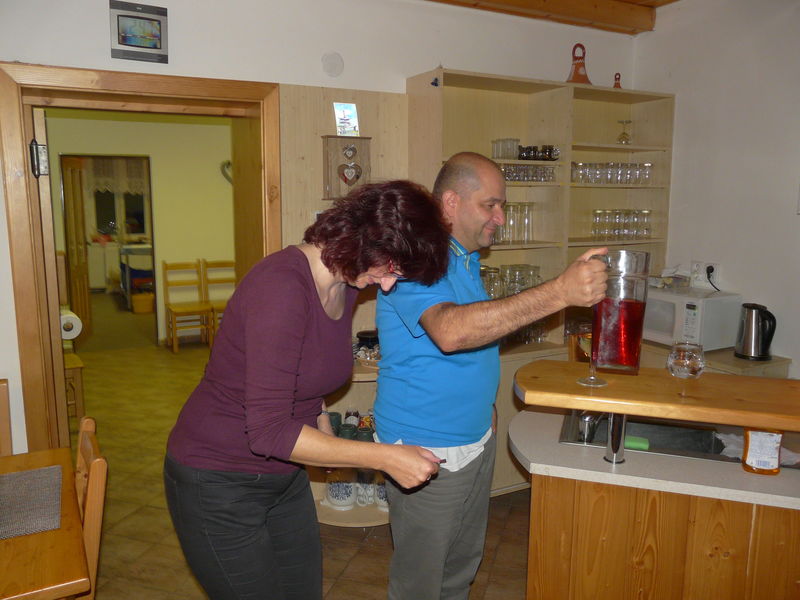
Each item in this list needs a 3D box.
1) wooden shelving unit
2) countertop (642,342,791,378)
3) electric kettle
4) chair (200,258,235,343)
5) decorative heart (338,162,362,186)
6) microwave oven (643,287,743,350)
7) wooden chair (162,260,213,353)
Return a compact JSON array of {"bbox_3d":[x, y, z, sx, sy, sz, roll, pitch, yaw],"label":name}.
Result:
[{"bbox_3d":[0.762,-0.037,3.508,1.500,2.137,0.350,-5,11,-28],"label":"wooden shelving unit"},{"bbox_3d":[1.573,0.659,3.471,0.380,0.828,0.740,-5,11,-28],"label":"countertop"},{"bbox_3d":[1.750,0.159,3.180,0.155,0.257,0.205,-5,11,-28],"label":"electric kettle"},{"bbox_3d":[-1.850,0.030,6.977,0.395,0.890,0.420,-5,11,-28],"label":"chair"},{"bbox_3d":[-0.226,-0.580,2.988,0.120,0.109,0.014,-5,11,-28],"label":"decorative heart"},{"bbox_3d":[1.551,0.086,3.529,0.295,0.278,0.460,-5,11,-28],"label":"microwave oven"},{"bbox_3d":[-2.221,0.060,6.783,0.395,0.890,0.420,-5,11,-28],"label":"wooden chair"}]

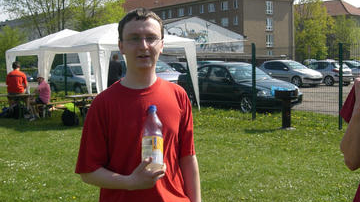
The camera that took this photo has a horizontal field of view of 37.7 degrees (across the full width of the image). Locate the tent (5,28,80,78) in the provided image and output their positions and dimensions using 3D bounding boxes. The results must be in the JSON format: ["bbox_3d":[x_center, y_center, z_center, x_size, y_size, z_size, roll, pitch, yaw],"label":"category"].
[{"bbox_3d":[-3.710,-1.128,17.300,3.000,2.430,3.000,-4,5,-38],"label":"tent"}]

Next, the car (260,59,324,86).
[{"bbox_3d":[5.850,-1.588,29.000,1.660,1.430,3.840,-3,5,-33],"label":"car"}]

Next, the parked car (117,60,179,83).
[{"bbox_3d":[-1.650,-0.847,20.000,1.700,1.430,4.200,-3,5,-34],"label":"parked car"}]

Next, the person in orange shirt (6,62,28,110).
[{"bbox_3d":[-4.548,-0.375,14.700,0.550,1.330,0.680,0,4,6],"label":"person in orange shirt"}]

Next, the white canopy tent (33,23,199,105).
[{"bbox_3d":[-1.700,-0.941,14.500,3.000,2.430,3.000,-4,5,-38],"label":"white canopy tent"}]

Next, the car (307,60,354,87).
[{"bbox_3d":[7.950,-1.764,30.900,1.680,1.460,4.000,-4,5,-37],"label":"car"}]

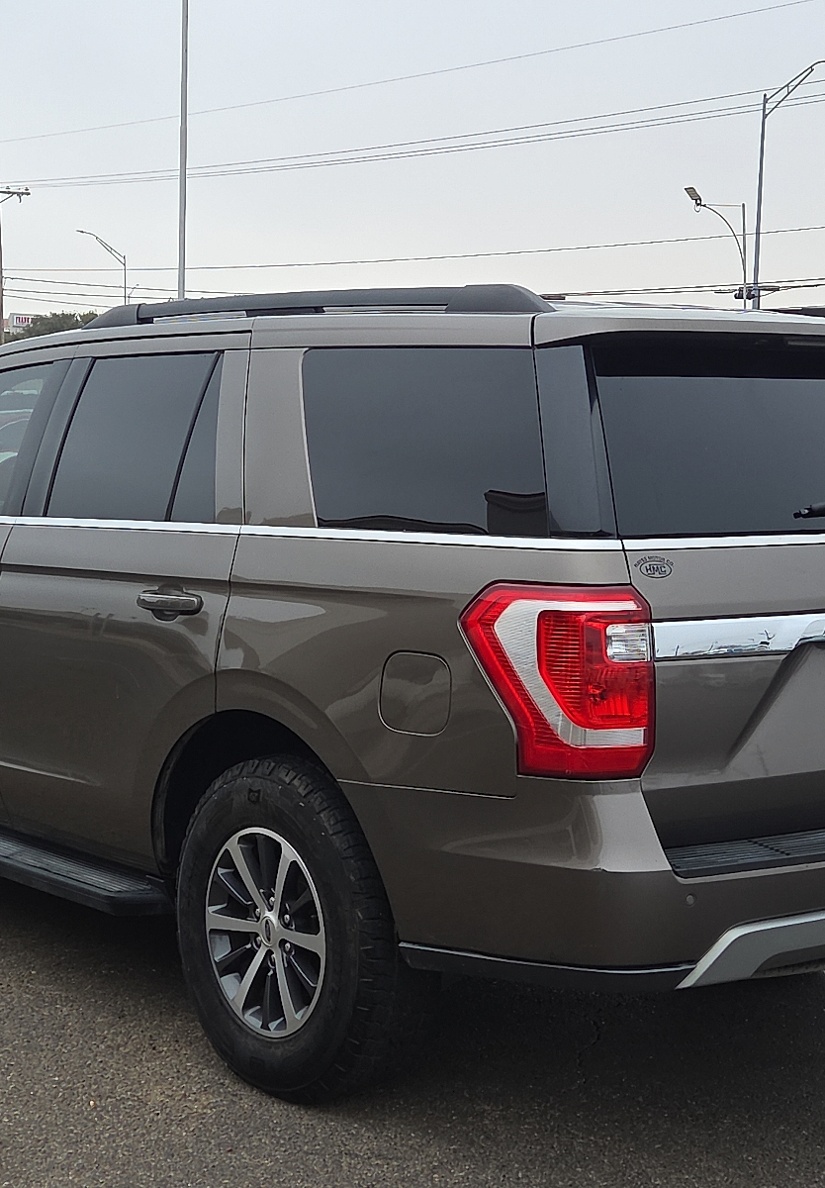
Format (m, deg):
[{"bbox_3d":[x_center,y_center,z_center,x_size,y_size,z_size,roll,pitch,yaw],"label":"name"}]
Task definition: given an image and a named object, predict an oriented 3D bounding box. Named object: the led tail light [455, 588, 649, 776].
[{"bbox_3d":[0.290,0.174,3.875,0.210,0.405,0.390,-3,6,-40],"label":"led tail light"}]

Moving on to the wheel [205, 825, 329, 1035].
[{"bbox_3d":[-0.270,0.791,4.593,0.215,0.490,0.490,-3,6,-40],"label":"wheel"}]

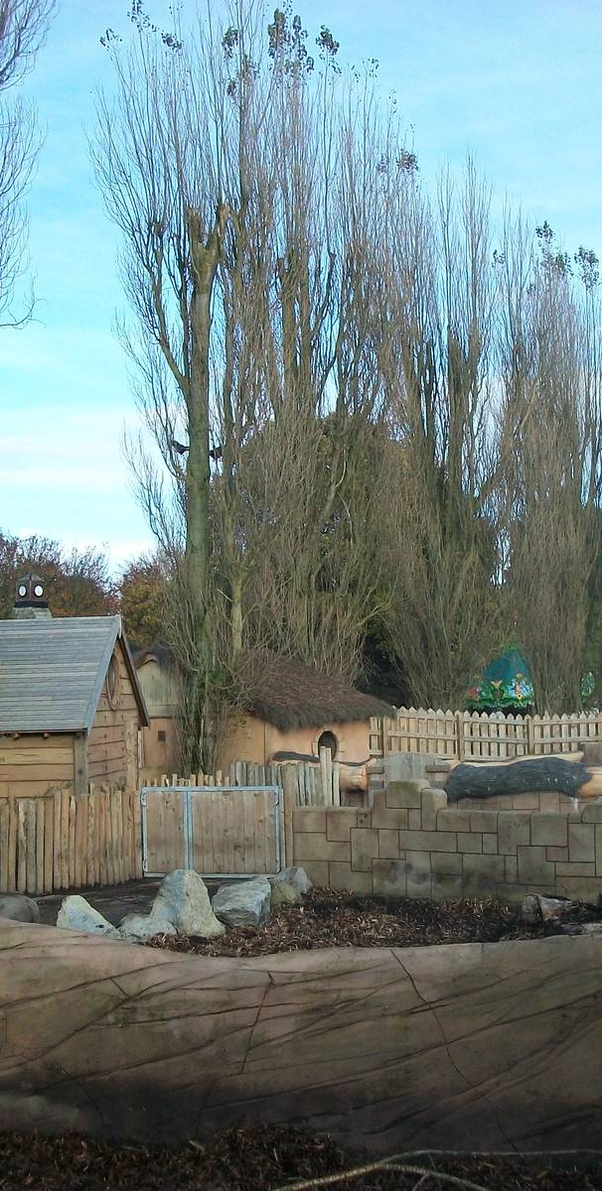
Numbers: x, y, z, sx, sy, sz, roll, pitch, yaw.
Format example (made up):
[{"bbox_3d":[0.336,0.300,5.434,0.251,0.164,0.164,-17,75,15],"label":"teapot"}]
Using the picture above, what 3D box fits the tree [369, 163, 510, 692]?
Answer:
[{"bbox_3d":[3.863,-3.414,41.000,4.000,17.200,4.000,-1,-4,0],"label":"tree"}]

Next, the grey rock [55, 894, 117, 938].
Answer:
[{"bbox_3d":[-2.143,3.224,14.700,0.650,0.470,0.500,-1,-4,0],"label":"grey rock"}]

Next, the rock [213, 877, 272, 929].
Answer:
[{"bbox_3d":[-0.606,3.171,15.100,0.620,0.510,0.500,-1,-4,0],"label":"rock"}]

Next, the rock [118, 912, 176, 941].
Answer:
[{"bbox_3d":[-1.526,3.278,14.500,0.580,0.300,0.450,-1,-4,0],"label":"rock"}]

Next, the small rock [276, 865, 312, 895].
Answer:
[{"bbox_3d":[-0.084,3.234,16.600,0.430,0.360,0.380,-1,-4,0],"label":"small rock"}]

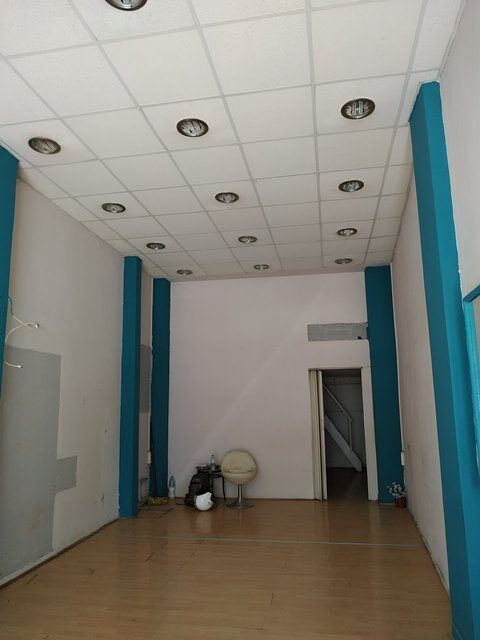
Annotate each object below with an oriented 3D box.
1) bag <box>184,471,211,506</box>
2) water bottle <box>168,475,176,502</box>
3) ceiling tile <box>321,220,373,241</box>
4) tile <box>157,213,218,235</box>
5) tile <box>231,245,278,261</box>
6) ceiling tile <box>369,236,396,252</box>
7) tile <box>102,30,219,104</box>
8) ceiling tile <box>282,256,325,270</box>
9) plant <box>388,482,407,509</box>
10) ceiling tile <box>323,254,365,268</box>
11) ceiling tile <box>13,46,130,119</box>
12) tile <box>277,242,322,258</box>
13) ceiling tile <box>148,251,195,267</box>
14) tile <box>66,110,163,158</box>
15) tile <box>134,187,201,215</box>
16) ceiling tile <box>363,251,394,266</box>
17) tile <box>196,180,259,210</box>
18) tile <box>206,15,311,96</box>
[{"bbox_3d":[-0.623,2.439,6.489,0.325,0.467,0.244,-7,-11,30],"label":"bag"},{"bbox_3d":[-1.010,2.535,6.711,0.105,0.360,0.105,-3,-10,9],"label":"water bottle"},{"bbox_3d":[1.277,-1.093,5.373,0.600,0.030,0.590,-2,-10,11],"label":"ceiling tile"},{"bbox_3d":[-0.603,-1.126,5.141,0.600,0.030,0.590,-2,-10,11],"label":"tile"},{"bbox_3d":[0.212,-0.947,6.168,0.600,0.030,0.590,-2,-10,11],"label":"tile"},{"bbox_3d":[1.877,-1.021,5.862,0.380,0.030,0.600,-2,-10,11],"label":"ceiling tile"},{"bbox_3d":[-0.465,-1.539,2.735,0.576,0.020,0.576,-2,-10,11],"label":"tile"},{"bbox_3d":[0.913,-0.868,6.625,0.600,0.030,0.590,-2,-10,11],"label":"ceiling tile"},{"bbox_3d":[2.210,2.470,6.250,0.280,0.360,0.260,-2,-10,11],"label":"plant"},{"bbox_3d":[1.502,-0.891,6.513,0.600,0.030,0.590,-2,-10,11],"label":"ceiling tile"},{"bbox_3d":[-1.049,-1.514,2.845,0.600,0.030,0.600,-2,-10,11],"label":"ceiling tile"},{"bbox_3d":[0.801,-0.969,6.055,0.600,0.030,0.590,-2,-10,11],"label":"tile"},{"bbox_3d":[-0.983,-0.877,6.366,0.600,0.025,0.600,-3,-11,11],"label":"ceiling tile"},{"bbox_3d":[-0.941,-1.419,3.427,0.576,0.020,0.576,-2,-10,11],"label":"tile"},{"bbox_3d":[-0.711,-1.221,4.567,0.600,0.030,0.600,-2,-10,11],"label":"tile"},{"bbox_3d":[1.990,-0.923,6.436,0.380,0.030,0.600,-2,-10,11],"label":"ceiling tile"},{"bbox_3d":[-0.122,-1.245,4.455,0.600,0.030,0.600,-2,-10,11],"label":"tile"},{"bbox_3d":[0.125,-1.562,2.625,0.576,0.020,0.576,-2,-10,11],"label":"tile"}]

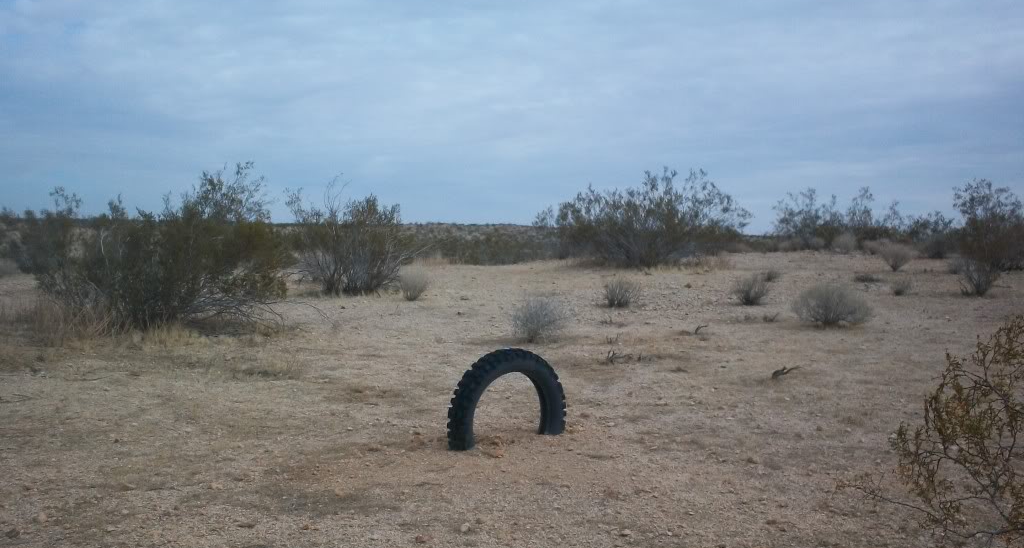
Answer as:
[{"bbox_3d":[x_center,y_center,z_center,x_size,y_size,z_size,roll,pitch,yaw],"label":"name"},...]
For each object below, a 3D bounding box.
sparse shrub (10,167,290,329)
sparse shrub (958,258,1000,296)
[{"bbox_3d":[-3.848,-0.285,12.100,2.869,1.769,2.152,-1,2,-18],"label":"sparse shrub"},{"bbox_3d":[6.945,0.052,16.700,0.611,0.559,0.563,1,2,23],"label":"sparse shrub"}]

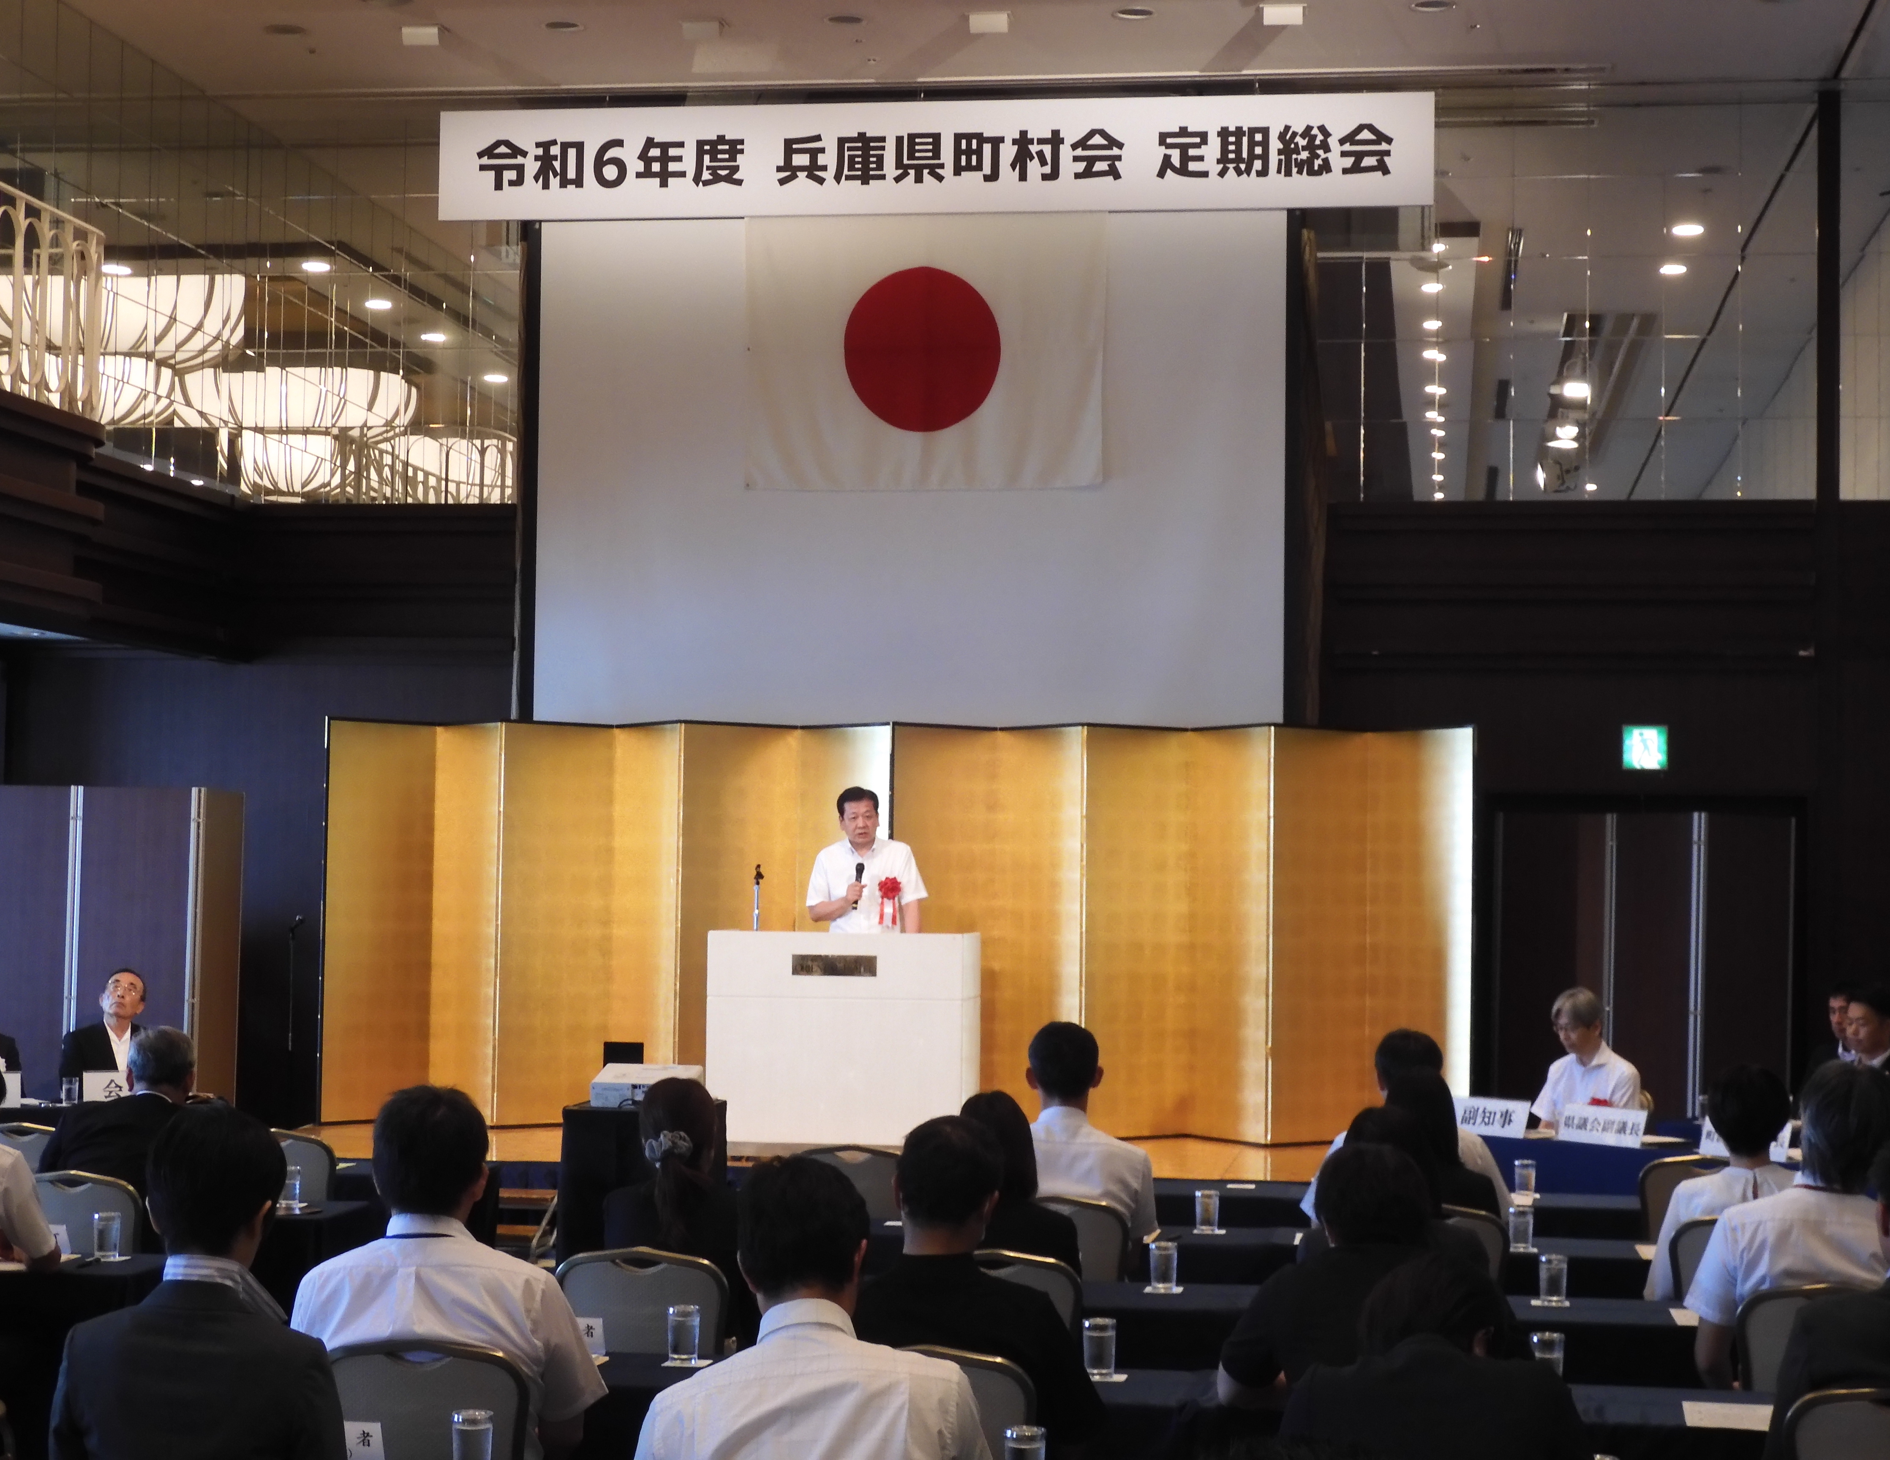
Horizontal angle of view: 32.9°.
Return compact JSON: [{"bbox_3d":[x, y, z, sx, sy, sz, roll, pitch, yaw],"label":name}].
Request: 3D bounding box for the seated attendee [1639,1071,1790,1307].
[{"bbox_3d":[2.061,1.498,8.456,0.520,1.260,0.750,0,-3,8],"label":"seated attendee"}]

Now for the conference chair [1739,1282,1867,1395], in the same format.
[{"bbox_3d":[1.816,1.571,6.685,0.430,0.885,0.560,0,-3,9],"label":"conference chair"}]

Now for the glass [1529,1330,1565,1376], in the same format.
[{"bbox_3d":[1.168,1.227,6.207,0.064,0.110,0.064,0,-3,6],"label":"glass"}]

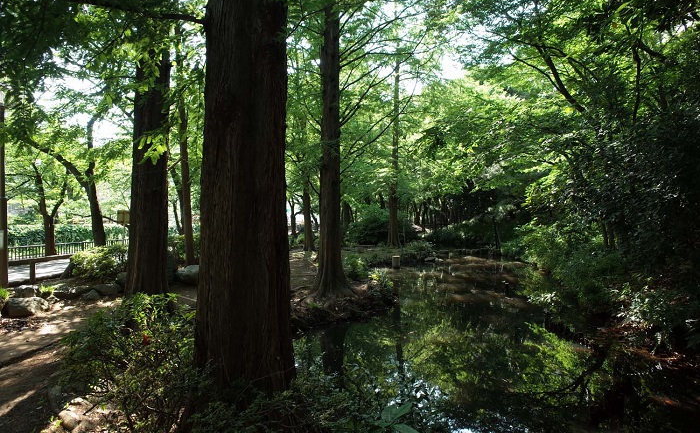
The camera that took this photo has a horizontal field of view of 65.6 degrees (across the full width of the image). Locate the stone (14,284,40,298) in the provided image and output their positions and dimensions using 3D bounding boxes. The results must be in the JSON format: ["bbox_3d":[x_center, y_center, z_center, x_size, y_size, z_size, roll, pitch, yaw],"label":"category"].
[{"bbox_3d":[-5.819,1.344,9.800,0.460,0.250,0.360,0,0,0],"label":"stone"}]

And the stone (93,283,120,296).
[{"bbox_3d":[-5.111,1.538,11.400,0.580,0.250,0.420,0,0,-24],"label":"stone"}]

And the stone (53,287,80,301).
[{"bbox_3d":[-5.690,1.565,10.900,0.560,0.280,0.420,0,0,-28],"label":"stone"}]

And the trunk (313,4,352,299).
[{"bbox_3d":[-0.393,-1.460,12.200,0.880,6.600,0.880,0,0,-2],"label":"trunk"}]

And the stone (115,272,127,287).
[{"bbox_3d":[-5.141,1.421,12.300,0.360,0.330,0.360,0,0,-23],"label":"stone"}]

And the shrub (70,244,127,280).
[{"bbox_3d":[-6.144,1.135,13.400,1.500,0.930,1.300,0,0,-25],"label":"shrub"}]

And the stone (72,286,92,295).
[{"bbox_3d":[-5.073,1.413,10.300,0.380,0.190,0.300,0,0,0],"label":"stone"}]

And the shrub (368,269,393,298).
[{"bbox_3d":[0.679,1.443,11.700,0.560,0.580,0.550,0,0,0],"label":"shrub"}]

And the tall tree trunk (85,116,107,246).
[{"bbox_3d":[-11.715,-1.565,25.000,1.000,6.200,0.800,0,0,-25],"label":"tall tree trunk"}]

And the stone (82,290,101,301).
[{"bbox_3d":[-5.103,1.552,10.700,0.370,0.230,0.320,0,0,-25],"label":"stone"}]

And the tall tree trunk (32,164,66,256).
[{"bbox_3d":[-11.343,-0.226,20.500,1.150,3.600,0.700,0,0,0],"label":"tall tree trunk"}]

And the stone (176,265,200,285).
[{"bbox_3d":[-3.676,1.347,12.400,0.560,0.420,0.500,0,0,0],"label":"stone"}]

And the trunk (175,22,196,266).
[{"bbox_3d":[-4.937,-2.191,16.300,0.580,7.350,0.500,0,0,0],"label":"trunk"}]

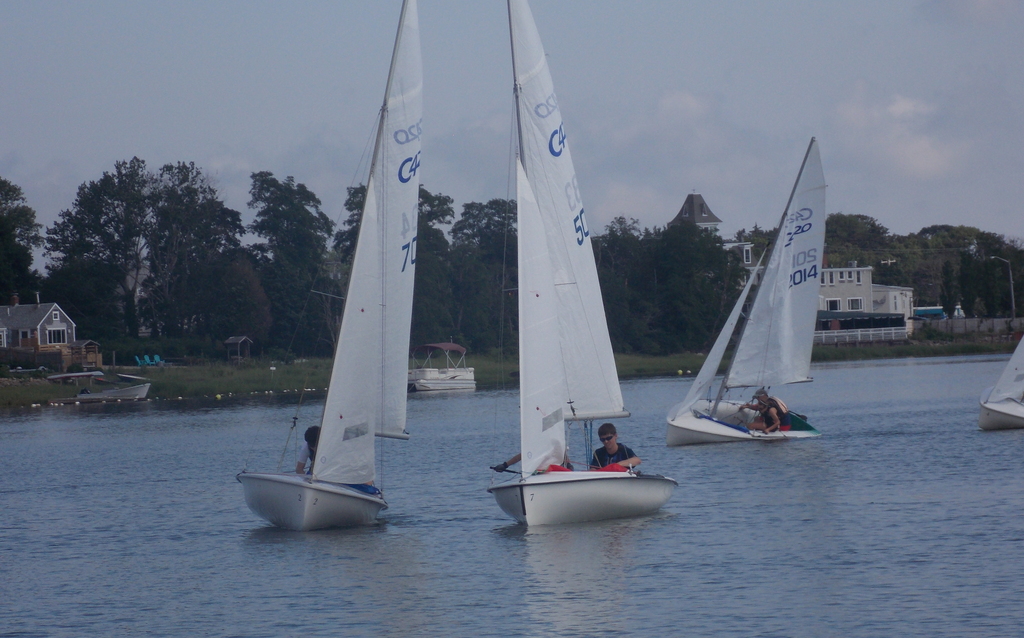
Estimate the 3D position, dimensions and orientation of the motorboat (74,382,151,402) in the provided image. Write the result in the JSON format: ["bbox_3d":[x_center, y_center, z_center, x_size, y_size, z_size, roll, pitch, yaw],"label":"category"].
[{"bbox_3d":[-28.707,5.115,358.000,5.600,1.350,2.000,-2,0,2],"label":"motorboat"}]

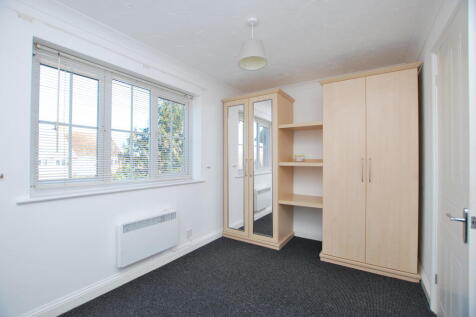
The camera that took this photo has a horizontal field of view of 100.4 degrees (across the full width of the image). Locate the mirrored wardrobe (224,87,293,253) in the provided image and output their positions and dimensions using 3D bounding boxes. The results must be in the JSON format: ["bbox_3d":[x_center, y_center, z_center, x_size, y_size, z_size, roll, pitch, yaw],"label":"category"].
[{"bbox_3d":[0.335,0.157,3.190,0.942,2.174,0.636,0,-1,31],"label":"mirrored wardrobe"}]

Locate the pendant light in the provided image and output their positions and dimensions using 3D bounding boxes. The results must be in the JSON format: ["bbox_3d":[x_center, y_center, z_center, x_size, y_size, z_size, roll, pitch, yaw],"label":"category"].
[{"bbox_3d":[0.125,-1.013,1.710,0.235,0.390,0.235,0,-1,0],"label":"pendant light"}]

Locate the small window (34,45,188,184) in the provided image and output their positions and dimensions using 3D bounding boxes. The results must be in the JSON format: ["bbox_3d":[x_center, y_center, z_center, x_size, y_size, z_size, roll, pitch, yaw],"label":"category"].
[{"bbox_3d":[-1.110,-0.293,2.158,0.070,1.122,1.602,0,-1,33],"label":"small window"}]

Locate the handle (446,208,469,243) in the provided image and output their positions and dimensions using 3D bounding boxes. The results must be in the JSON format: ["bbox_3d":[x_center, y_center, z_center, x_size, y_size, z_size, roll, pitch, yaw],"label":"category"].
[{"bbox_3d":[1.051,0.312,0.960,0.060,0.160,0.118,0,-1,38],"label":"handle"}]

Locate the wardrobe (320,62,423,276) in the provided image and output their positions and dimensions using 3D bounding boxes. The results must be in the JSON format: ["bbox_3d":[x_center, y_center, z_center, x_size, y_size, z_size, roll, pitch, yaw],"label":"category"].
[{"bbox_3d":[1.559,0.147,2.452,0.924,2.190,0.618,0,-1,30],"label":"wardrobe"}]

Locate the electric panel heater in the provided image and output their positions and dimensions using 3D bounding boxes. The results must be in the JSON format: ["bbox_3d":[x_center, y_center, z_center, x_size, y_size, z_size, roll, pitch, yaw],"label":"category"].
[{"bbox_3d":[-0.907,0.791,2.057,0.108,0.416,0.618,0,-1,33],"label":"electric panel heater"}]

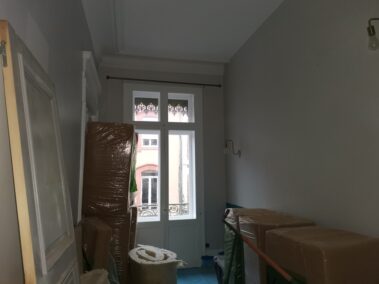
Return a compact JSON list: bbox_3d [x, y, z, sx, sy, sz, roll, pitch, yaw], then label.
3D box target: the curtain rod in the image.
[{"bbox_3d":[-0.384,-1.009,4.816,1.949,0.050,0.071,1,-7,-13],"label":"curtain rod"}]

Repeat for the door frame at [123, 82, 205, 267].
[{"bbox_3d":[-0.422,0.543,4.743,1.353,3.030,0.131,1,-7,-13],"label":"door frame"}]

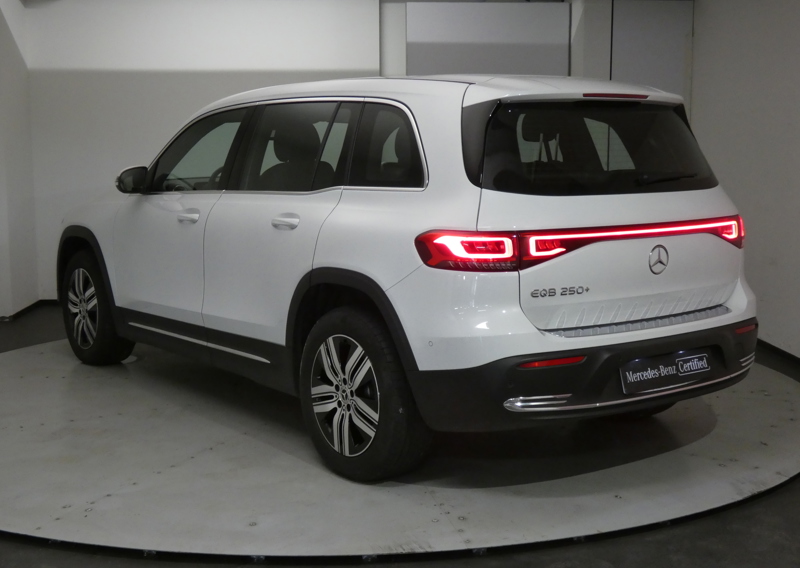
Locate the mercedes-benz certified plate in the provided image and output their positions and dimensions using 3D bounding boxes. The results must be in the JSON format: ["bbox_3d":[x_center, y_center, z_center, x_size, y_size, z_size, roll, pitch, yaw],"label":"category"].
[{"bbox_3d":[1.040,0.340,4.123,0.520,0.112,0.020,-5,-5,-37],"label":"mercedes-benz certified plate"}]

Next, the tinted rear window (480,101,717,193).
[{"bbox_3d":[0.873,-0.551,4.232,1.400,0.400,0.180,-5,-11,-37],"label":"tinted rear window"}]

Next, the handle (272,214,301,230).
[{"bbox_3d":[-0.494,-0.264,4.584,0.055,0.057,0.230,-5,9,-37],"label":"handle"}]

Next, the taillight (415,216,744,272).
[{"bbox_3d":[0.873,-0.179,4.278,1.720,0.168,0.440,-5,9,-37],"label":"taillight"}]

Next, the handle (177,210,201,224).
[{"bbox_3d":[-1.056,-0.325,5.311,0.055,0.057,0.235,-5,9,-37],"label":"handle"}]

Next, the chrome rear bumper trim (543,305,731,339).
[{"bbox_3d":[0.997,0.144,4.155,1.080,0.048,0.140,-5,9,-37],"label":"chrome rear bumper trim"}]

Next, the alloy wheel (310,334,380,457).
[{"bbox_3d":[-0.153,0.448,4.385,0.190,0.495,0.495,-5,9,-37],"label":"alloy wheel"}]

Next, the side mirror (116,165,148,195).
[{"bbox_3d":[-1.456,-0.570,5.756,0.190,0.155,0.135,-5,9,-37],"label":"side mirror"}]

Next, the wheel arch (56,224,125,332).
[{"bbox_3d":[-1.877,-0.050,6.481,0.130,0.600,1.000,-5,9,-37],"label":"wheel arch"}]

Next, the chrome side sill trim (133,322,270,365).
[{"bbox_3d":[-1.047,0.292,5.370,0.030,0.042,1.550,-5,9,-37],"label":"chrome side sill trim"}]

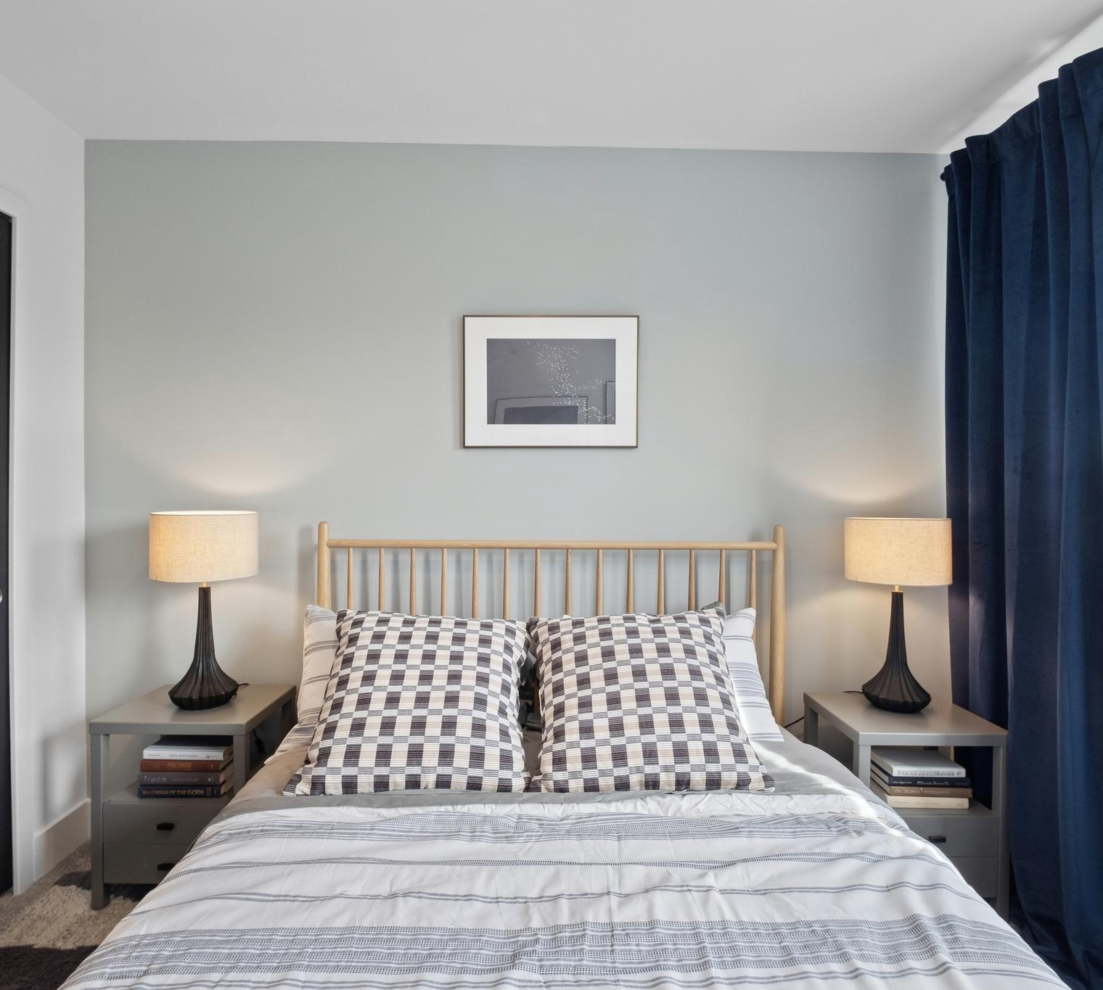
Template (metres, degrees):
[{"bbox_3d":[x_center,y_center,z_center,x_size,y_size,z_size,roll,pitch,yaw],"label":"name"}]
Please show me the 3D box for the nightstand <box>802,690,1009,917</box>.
[{"bbox_3d":[1.101,0.960,1.972,0.450,0.546,0.356,0,1,-2],"label":"nightstand"}]

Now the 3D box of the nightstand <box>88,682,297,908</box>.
[{"bbox_3d":[-1.120,0.942,1.985,0.450,0.546,0.356,0,1,0],"label":"nightstand"}]

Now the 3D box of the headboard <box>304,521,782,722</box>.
[{"bbox_3d":[0.001,0.651,2.130,1.613,1.103,0.050,0,1,-1],"label":"headboard"}]

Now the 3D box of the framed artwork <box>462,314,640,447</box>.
[{"bbox_3d":[0.000,-0.393,2.165,0.607,0.460,0.025,0,1,-1],"label":"framed artwork"}]

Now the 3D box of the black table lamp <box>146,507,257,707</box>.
[{"bbox_3d":[-1.107,0.362,1.980,0.302,0.612,0.302,0,1,-1],"label":"black table lamp"}]

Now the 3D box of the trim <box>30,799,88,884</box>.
[{"bbox_3d":[-1.619,1.136,2.049,0.016,0.150,0.241,0,1,-1],"label":"trim"}]

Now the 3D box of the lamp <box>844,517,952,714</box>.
[{"bbox_3d":[1.113,0.379,2.000,0.302,0.612,0.302,0,1,-1],"label":"lamp"}]

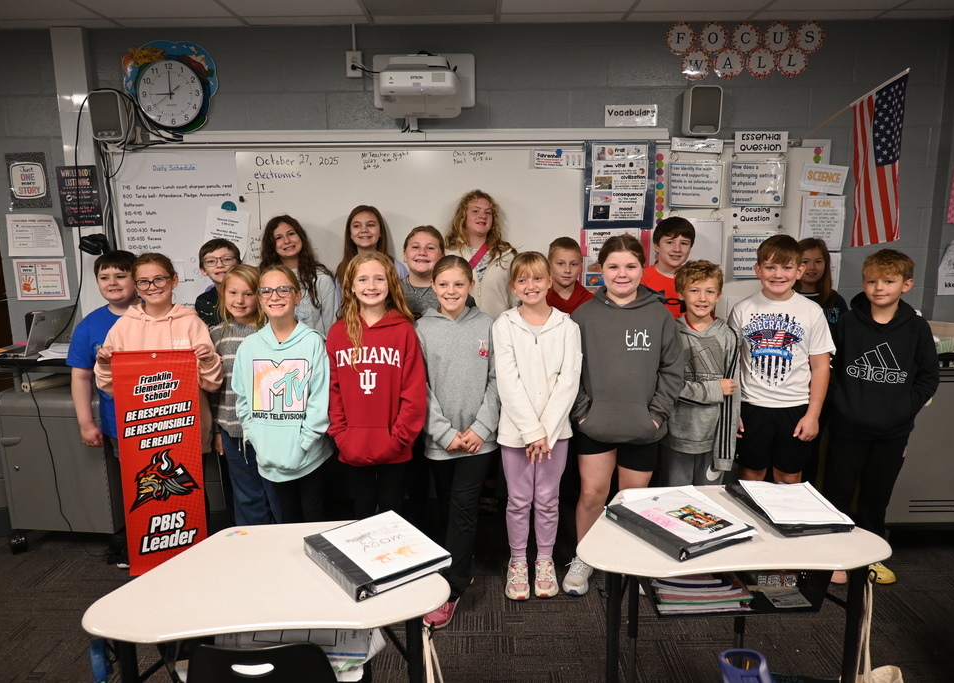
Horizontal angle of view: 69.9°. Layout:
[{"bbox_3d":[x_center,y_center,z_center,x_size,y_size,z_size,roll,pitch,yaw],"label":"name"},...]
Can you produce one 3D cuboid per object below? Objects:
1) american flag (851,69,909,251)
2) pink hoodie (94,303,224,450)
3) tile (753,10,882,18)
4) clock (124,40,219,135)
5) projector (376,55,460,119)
[{"bbox_3d":[1.602,-0.701,2.764,0.090,0.650,0.400,-1,10,0],"label":"american flag"},{"bbox_3d":[-1.277,0.146,2.773,0.455,0.596,0.300,-2,10,-7],"label":"pink hoodie"},{"bbox_3d":[1.647,-1.570,3.270,0.600,0.018,0.135,-1,9,0],"label":"tile"},{"bbox_3d":[-1.507,-1.253,3.357,0.465,0.445,0.060,-1,10,0],"label":"clock"},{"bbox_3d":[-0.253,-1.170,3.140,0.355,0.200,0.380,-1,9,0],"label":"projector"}]

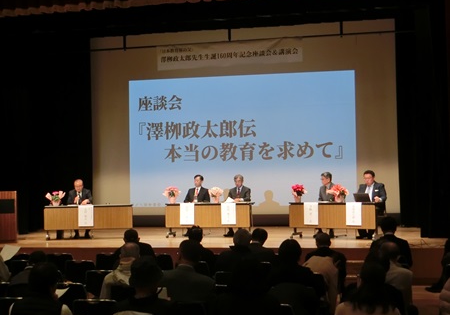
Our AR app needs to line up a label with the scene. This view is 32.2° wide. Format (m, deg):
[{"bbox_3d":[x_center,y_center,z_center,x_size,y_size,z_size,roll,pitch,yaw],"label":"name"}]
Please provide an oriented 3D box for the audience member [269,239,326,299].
[{"bbox_3d":[0.767,1.531,8.479,0.520,1.270,0.760,-1,-1,11],"label":"audience member"}]

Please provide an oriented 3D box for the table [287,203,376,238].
[{"bbox_3d":[2.140,1.198,15.164,1.760,0.700,0.520,-2,-2,23],"label":"table"}]

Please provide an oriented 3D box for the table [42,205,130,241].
[{"bbox_3d":[-2.849,1.352,16.343,1.800,0.700,0.500,-1,-1,-3],"label":"table"}]

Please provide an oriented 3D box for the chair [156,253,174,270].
[{"bbox_3d":[-0.939,1.850,11.905,0.450,0.790,0.500,-1,-1,11],"label":"chair"}]

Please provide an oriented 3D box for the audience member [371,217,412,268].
[{"bbox_3d":[2.061,1.422,9.650,0.520,1.350,0.750,-1,-1,11],"label":"audience member"}]

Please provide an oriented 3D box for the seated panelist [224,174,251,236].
[{"bbox_3d":[0.259,1.002,16.387,0.500,1.290,0.780,-1,-1,11],"label":"seated panelist"}]

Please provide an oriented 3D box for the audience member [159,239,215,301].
[{"bbox_3d":[-0.269,1.359,6.465,0.520,1.250,0.750,-1,-1,14],"label":"audience member"}]

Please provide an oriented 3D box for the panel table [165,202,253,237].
[{"bbox_3d":[-0.331,1.279,15.950,1.800,0.700,0.480,-2,-1,15],"label":"panel table"}]

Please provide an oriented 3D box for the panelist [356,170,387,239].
[{"bbox_3d":[2.868,0.926,15.388,0.560,1.320,0.780,-1,-1,22],"label":"panelist"}]

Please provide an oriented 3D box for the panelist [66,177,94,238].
[{"bbox_3d":[-3.058,1.060,16.332,0.520,1.240,0.750,-1,-1,-6],"label":"panelist"}]

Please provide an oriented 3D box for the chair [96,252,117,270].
[{"bbox_3d":[-1.419,1.697,10.357,0.430,0.810,0.500,-1,-1,14],"label":"chair"}]

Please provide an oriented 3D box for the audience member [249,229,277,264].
[{"bbox_3d":[0.516,1.582,10.729,0.480,1.240,0.760,-1,-1,11],"label":"audience member"}]

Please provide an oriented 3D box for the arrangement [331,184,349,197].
[{"bbox_3d":[2.177,0.666,14.950,0.410,0.310,0.360,-2,-1,25],"label":"arrangement"}]

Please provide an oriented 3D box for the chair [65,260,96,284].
[{"bbox_3d":[-1.688,1.683,9.557,0.430,0.810,0.500,-1,-1,14],"label":"chair"}]

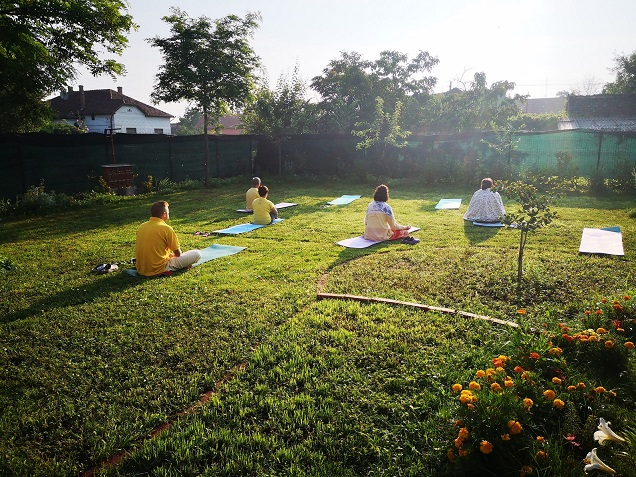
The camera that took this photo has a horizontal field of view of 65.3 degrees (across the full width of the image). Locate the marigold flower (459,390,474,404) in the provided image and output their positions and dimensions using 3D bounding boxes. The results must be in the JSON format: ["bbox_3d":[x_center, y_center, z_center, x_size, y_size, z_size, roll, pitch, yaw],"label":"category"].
[{"bbox_3d":[0.853,0.913,2.849,0.080,0.060,0.080,0,12,0],"label":"marigold flower"}]

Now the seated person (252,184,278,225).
[{"bbox_3d":[-1.069,-0.709,10.200,0.650,0.820,0.650,4,13,23],"label":"seated person"}]

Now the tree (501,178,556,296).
[{"bbox_3d":[2.286,-0.027,5.400,0.550,1.210,0.520,-1,12,0],"label":"tree"}]

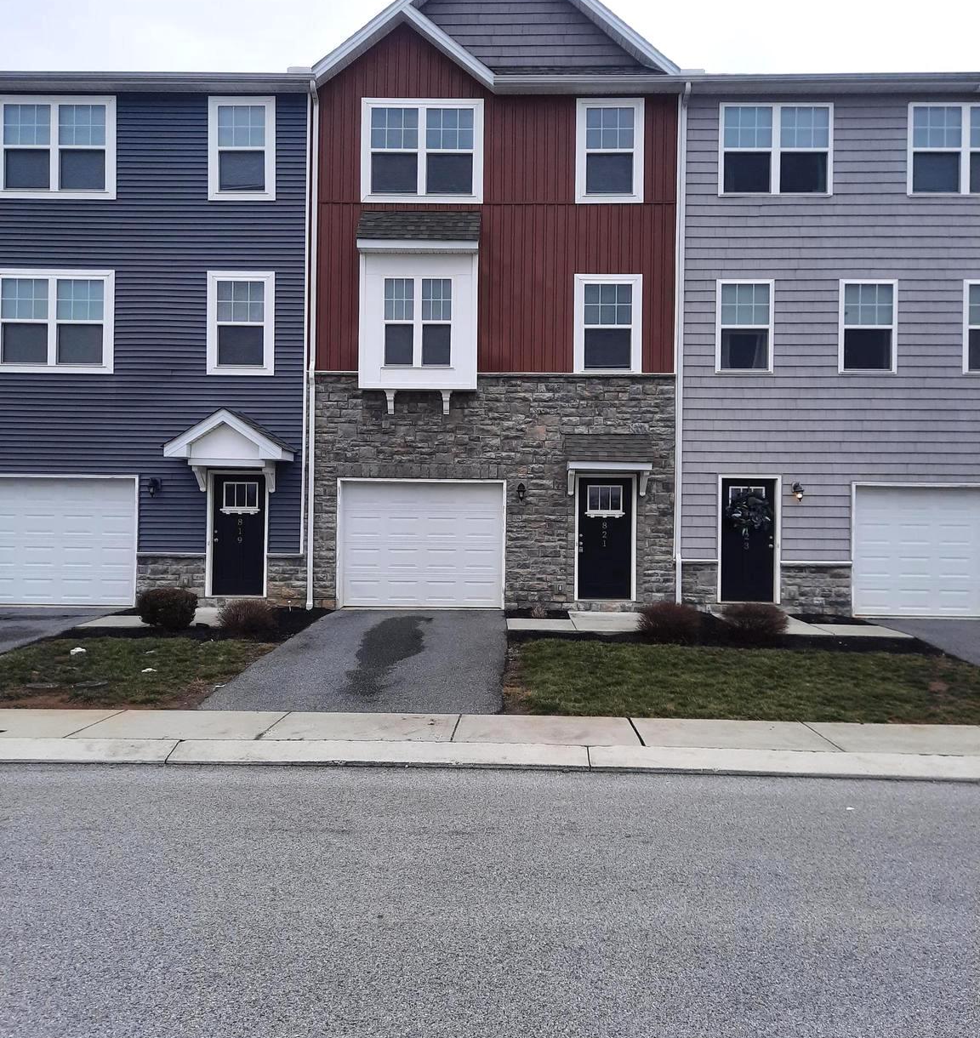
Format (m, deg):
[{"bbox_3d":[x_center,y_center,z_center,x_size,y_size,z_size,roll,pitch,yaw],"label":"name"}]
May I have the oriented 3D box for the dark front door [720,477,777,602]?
[{"bbox_3d":[4.330,0.359,15.820,0.950,2.090,0.090,1,0,1],"label":"dark front door"}]

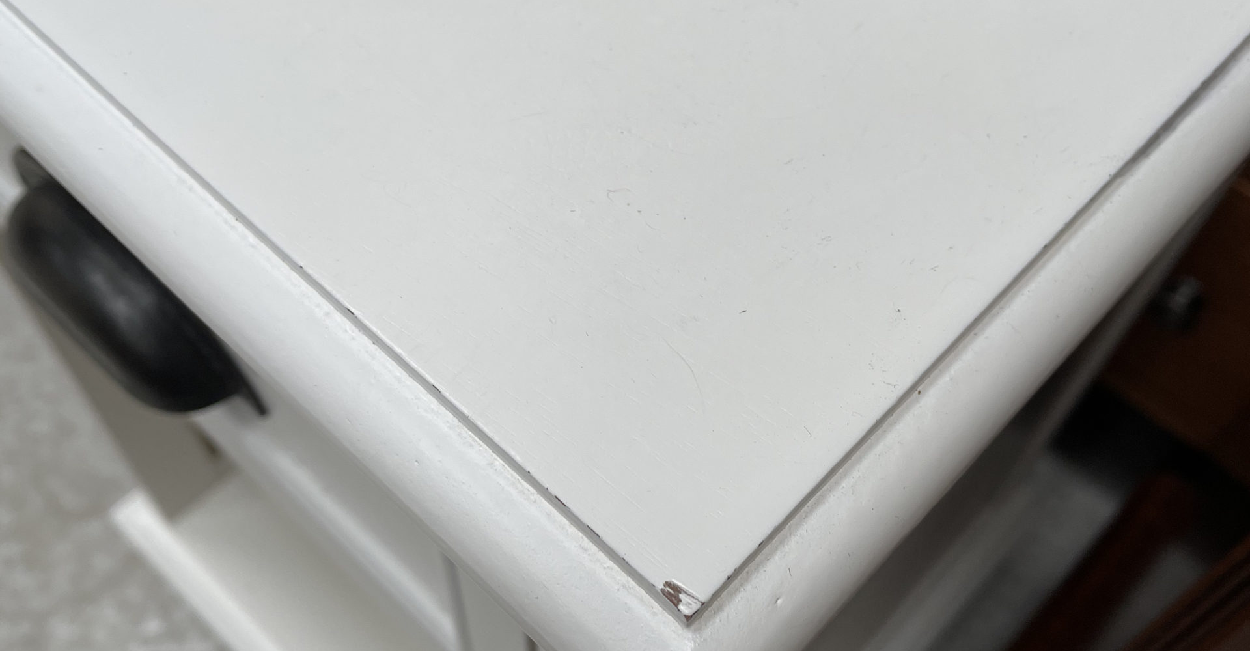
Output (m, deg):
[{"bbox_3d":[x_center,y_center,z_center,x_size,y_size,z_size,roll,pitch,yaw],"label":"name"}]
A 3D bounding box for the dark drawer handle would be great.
[{"bbox_3d":[-0.132,-0.014,0.299,0.106,0.043,0.022,39,63,20],"label":"dark drawer handle"}]

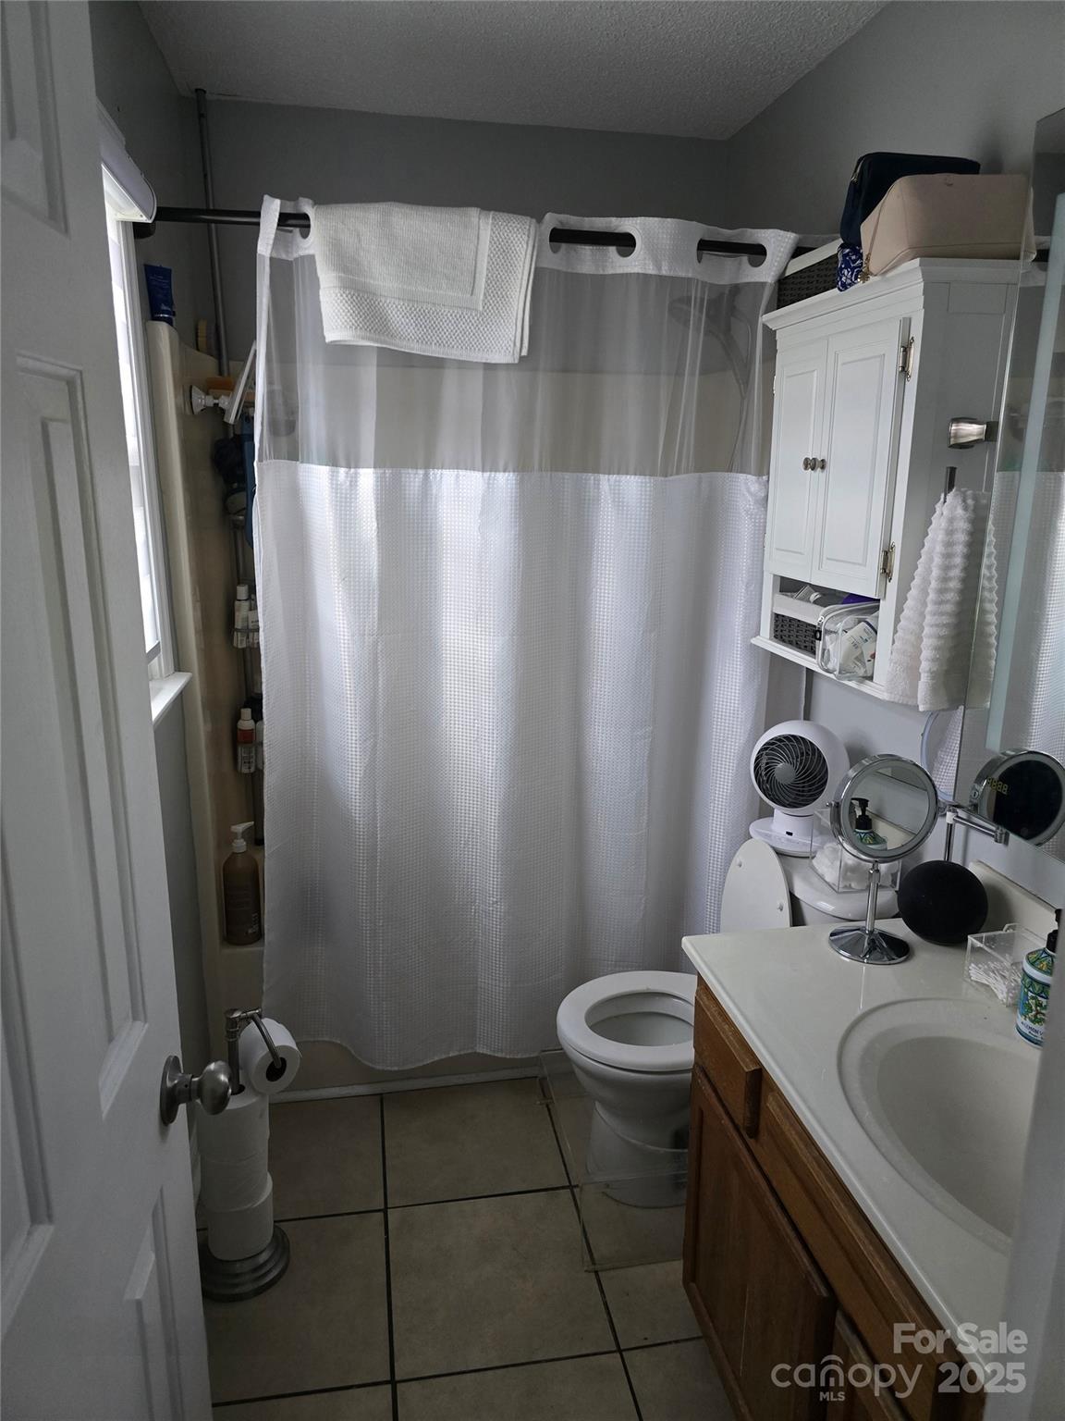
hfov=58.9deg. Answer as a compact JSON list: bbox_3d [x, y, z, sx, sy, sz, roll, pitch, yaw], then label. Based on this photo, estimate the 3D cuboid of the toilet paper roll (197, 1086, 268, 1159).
[{"bbox_3d":[-0.566,0.762,1.783,0.124,0.107,0.124,-2,14,-10],"label":"toilet paper roll"}]

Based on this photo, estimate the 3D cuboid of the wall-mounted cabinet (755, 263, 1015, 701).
[{"bbox_3d":[0.627,-0.425,1.789,0.199,0.674,0.575,-2,14,-10],"label":"wall-mounted cabinet"}]

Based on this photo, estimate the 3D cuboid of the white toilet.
[{"bbox_3d":[0.380,0.657,2.010,0.670,0.790,0.420,-2,14,-10],"label":"white toilet"}]

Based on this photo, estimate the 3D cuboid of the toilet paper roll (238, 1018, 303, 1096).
[{"bbox_3d":[-0.491,0.644,1.762,0.096,0.096,0.106,-7,15,-28],"label":"toilet paper roll"}]

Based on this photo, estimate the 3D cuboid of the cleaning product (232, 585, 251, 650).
[{"bbox_3d":[-0.795,-0.256,2.576,0.047,0.178,0.045,-6,15,-24],"label":"cleaning product"}]

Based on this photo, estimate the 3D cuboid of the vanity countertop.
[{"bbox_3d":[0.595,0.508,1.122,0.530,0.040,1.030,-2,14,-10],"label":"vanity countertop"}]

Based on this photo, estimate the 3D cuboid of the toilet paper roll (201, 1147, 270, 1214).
[{"bbox_3d":[-0.569,0.870,1.799,0.120,0.107,0.120,-2,14,-10],"label":"toilet paper roll"}]

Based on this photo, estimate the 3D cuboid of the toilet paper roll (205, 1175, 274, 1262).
[{"bbox_3d":[-0.564,0.974,1.825,0.116,0.107,0.116,-2,14,-10],"label":"toilet paper roll"}]

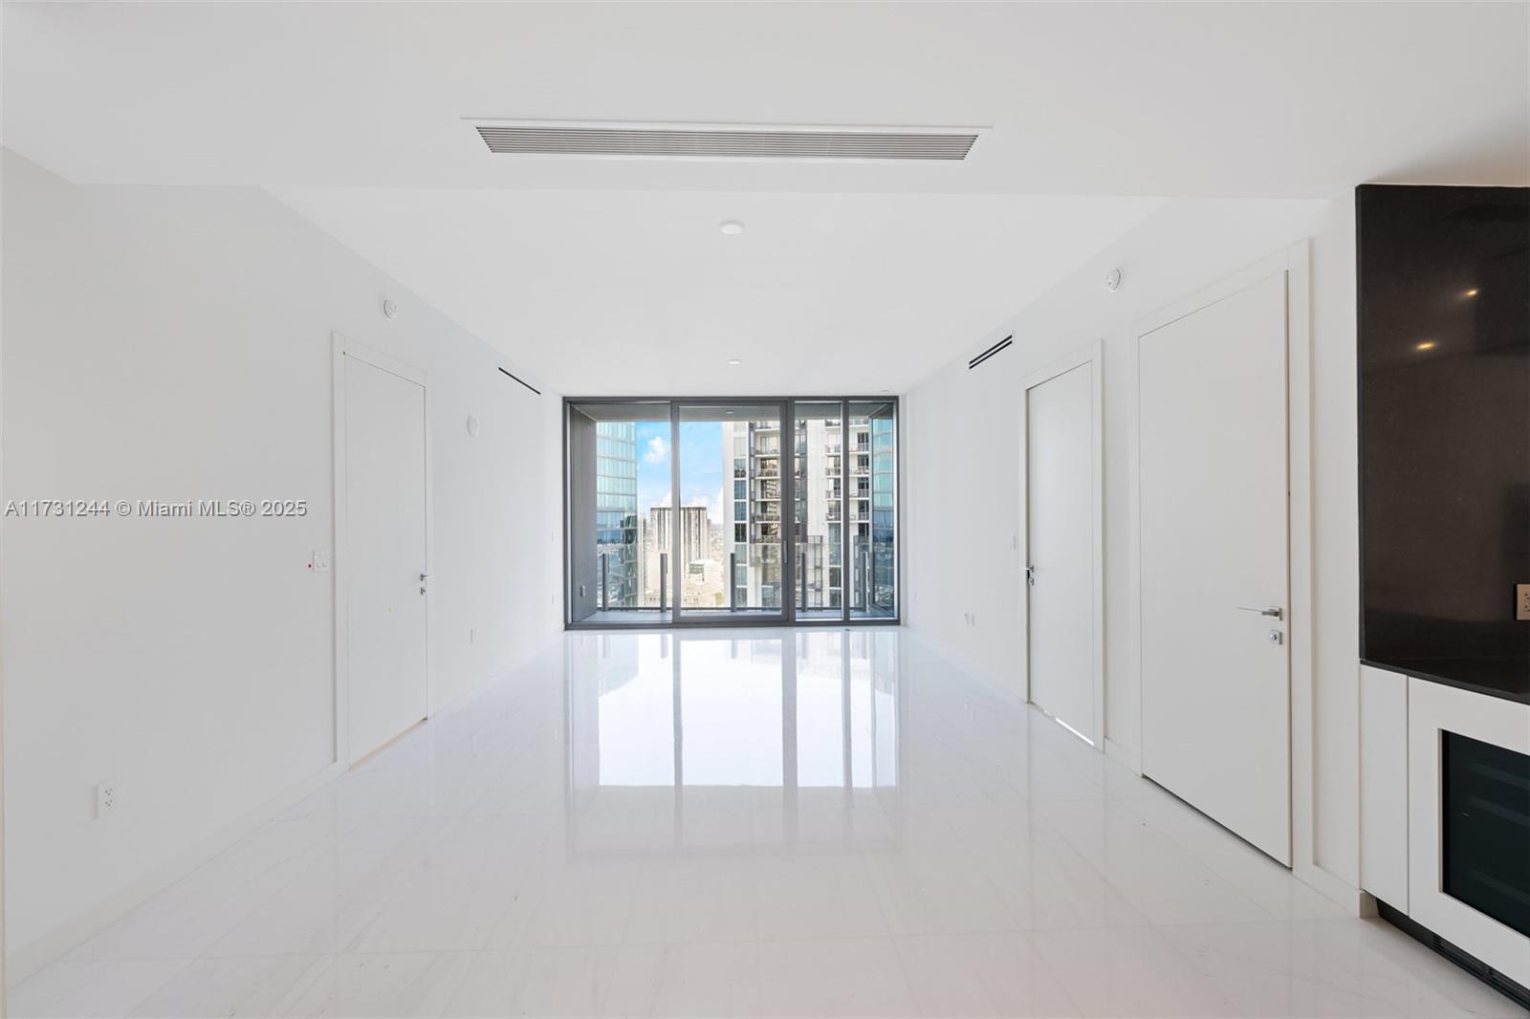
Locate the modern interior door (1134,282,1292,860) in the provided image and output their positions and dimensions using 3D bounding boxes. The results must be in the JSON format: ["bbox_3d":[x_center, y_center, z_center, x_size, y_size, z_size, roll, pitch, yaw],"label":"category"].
[{"bbox_3d":[2.114,0.256,2.839,0.050,2.415,0.887,0,0,-2],"label":"modern interior door"}]

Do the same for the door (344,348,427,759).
[{"bbox_3d":[-2.475,0.300,3.911,0.050,2.415,0.872,0,0,-2],"label":"door"}]

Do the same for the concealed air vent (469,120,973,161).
[{"bbox_3d":[-0.102,-1.159,1.864,1.553,0.030,0.166,0,0,-2],"label":"concealed air vent"}]

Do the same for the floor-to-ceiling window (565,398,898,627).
[{"bbox_3d":[-0.398,0.035,7.712,4.296,2.978,0.130,0,0,-2],"label":"floor-to-ceiling window"}]

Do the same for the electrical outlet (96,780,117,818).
[{"bbox_3d":[-2.368,1.046,2.148,0.012,0.123,0.076,0,0,-2],"label":"electrical outlet"}]

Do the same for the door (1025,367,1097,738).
[{"bbox_3d":[2.058,0.264,4.149,0.050,2.415,0.846,0,0,-2],"label":"door"}]

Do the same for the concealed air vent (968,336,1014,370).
[{"bbox_3d":[1.992,-1.375,5.257,0.030,0.090,0.934,0,0,-2],"label":"concealed air vent"}]

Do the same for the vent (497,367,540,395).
[{"bbox_3d":[-2.585,-1.340,6.279,0.030,0.050,1.198,0,0,-2],"label":"vent"}]

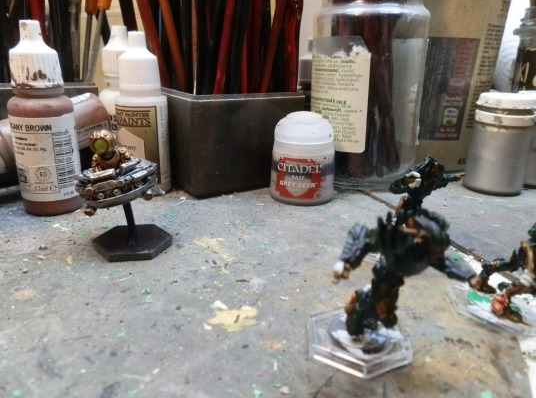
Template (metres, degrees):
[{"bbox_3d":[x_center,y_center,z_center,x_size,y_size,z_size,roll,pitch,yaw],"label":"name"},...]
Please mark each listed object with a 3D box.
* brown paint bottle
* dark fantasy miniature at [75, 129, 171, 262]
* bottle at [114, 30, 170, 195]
[{"bbox_3d":[-0.096,-0.033,0.184,0.025,0.079,0.025,-7,19,-24],"label":"brown paint bottle"},{"bbox_3d":[-0.050,-0.003,0.152,0.033,0.043,0.028,6,18,14],"label":"dark fantasy miniature"},{"bbox_3d":[-0.063,-0.042,0.216,0.025,0.077,0.025,4,18,8],"label":"bottle"}]

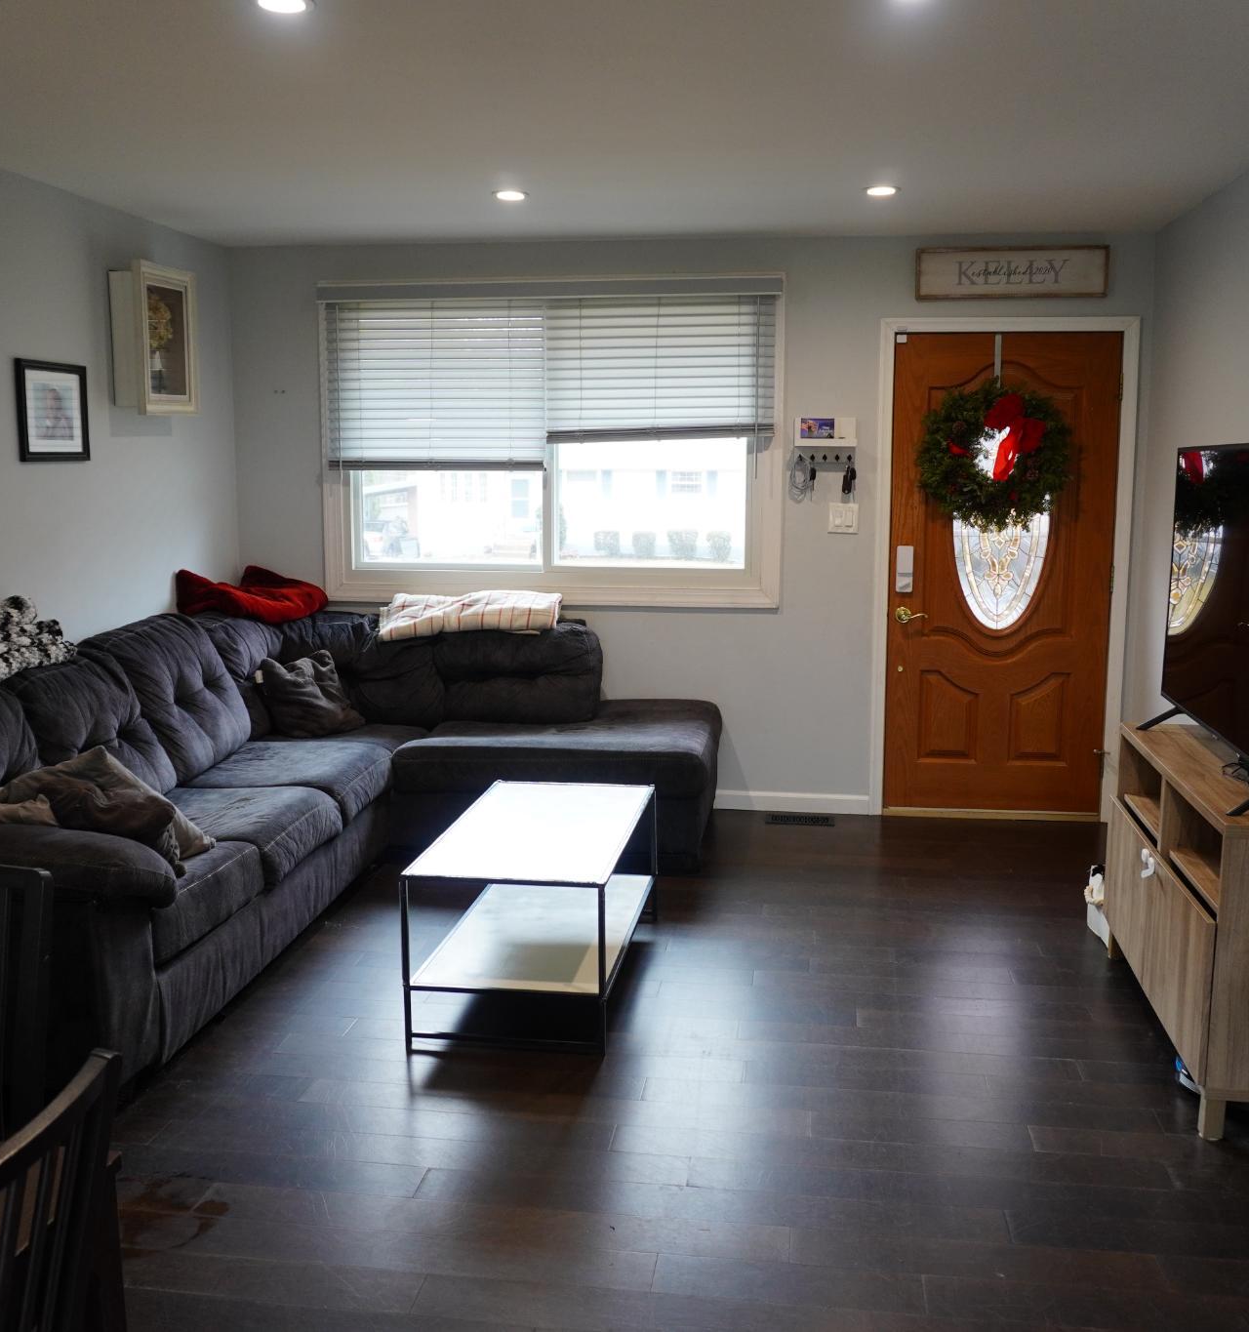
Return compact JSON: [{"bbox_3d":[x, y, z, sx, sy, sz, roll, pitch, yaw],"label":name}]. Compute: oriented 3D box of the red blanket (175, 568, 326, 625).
[{"bbox_3d":[-1.578,-0.302,5.679,0.420,0.210,0.630,2,9,9],"label":"red blanket"}]

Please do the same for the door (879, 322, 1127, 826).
[{"bbox_3d":[1.592,-0.373,5.658,0.913,2.029,0.050,1,9,8],"label":"door"}]

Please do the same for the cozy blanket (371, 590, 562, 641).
[{"bbox_3d":[-0.654,-0.219,5.652,0.760,0.185,0.390,2,9,9],"label":"cozy blanket"}]

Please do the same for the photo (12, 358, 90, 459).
[{"bbox_3d":[-1.967,-0.873,4.596,0.028,0.338,0.390,2,9,9],"label":"photo"}]

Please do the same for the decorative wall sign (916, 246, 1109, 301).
[{"bbox_3d":[1.574,-1.599,5.410,0.762,0.210,0.030,2,9,9],"label":"decorative wall sign"}]

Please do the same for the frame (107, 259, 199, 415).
[{"bbox_3d":[-1.826,-1.253,5.173,0.136,0.565,0.427,1,9,8],"label":"frame"}]

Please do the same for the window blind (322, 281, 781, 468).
[{"bbox_3d":[-0.345,-1.248,5.757,2.023,0.800,0.080,1,9,8],"label":"window blind"}]

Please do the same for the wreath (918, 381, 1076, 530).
[{"bbox_3d":[1.504,-0.868,5.463,0.597,0.597,0.150,2,9,9],"label":"wreath"}]

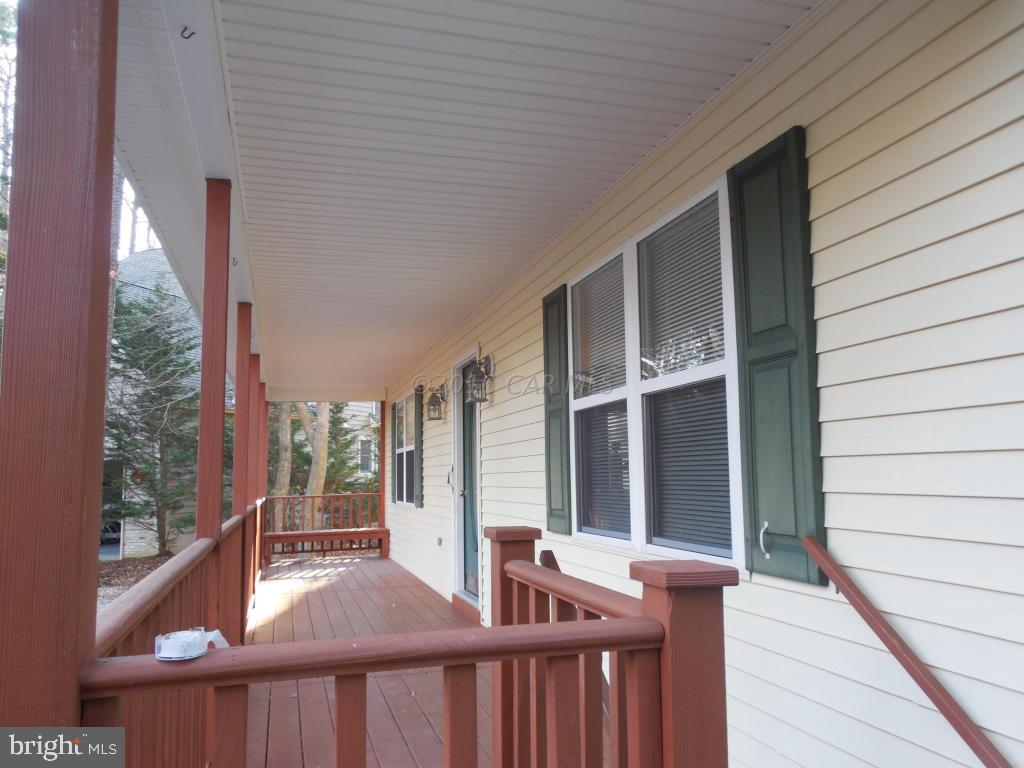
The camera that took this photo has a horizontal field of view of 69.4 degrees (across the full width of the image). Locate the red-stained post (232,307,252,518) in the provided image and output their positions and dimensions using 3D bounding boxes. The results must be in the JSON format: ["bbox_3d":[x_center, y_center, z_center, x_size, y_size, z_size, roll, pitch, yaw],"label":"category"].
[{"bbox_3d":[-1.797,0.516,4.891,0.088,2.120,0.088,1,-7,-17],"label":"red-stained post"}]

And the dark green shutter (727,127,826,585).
[{"bbox_3d":[0.836,-0.086,2.364,0.030,1.371,0.360,1,-7,-17],"label":"dark green shutter"}]

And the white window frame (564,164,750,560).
[{"bbox_3d":[0.579,0.032,3.322,0.080,1.383,1.627,1,-7,-17],"label":"white window frame"}]

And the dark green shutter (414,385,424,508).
[{"bbox_3d":[-1.065,0.736,8.564,0.030,1.382,0.375,1,-7,-17],"label":"dark green shutter"}]

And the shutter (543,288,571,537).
[{"bbox_3d":[0.261,0.150,4.240,0.030,1.371,0.361,1,-7,-17],"label":"shutter"}]

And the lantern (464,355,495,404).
[{"bbox_3d":[-0.229,-0.041,5.600,0.185,0.338,0.144,1,-7,-17],"label":"lantern"}]

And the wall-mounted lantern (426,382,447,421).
[{"bbox_3d":[-0.746,0.175,7.287,0.185,0.345,0.144,1,-7,-17],"label":"wall-mounted lantern"}]

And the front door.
[{"bbox_3d":[-0.294,0.801,6.367,0.050,2.018,0.855,1,-7,-17],"label":"front door"}]

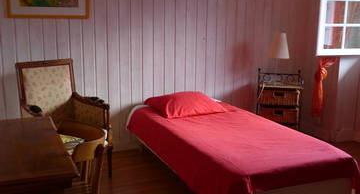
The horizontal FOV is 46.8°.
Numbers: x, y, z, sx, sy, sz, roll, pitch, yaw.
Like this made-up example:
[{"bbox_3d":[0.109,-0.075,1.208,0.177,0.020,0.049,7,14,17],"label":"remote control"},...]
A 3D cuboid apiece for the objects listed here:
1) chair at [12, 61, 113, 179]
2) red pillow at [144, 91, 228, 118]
[{"bbox_3d":[-1.004,0.206,3.498,0.610,0.960,0.650,-8,14,-39],"label":"chair"},{"bbox_3d":[0.060,0.065,4.029,0.663,0.148,0.514,-4,12,-25],"label":"red pillow"}]

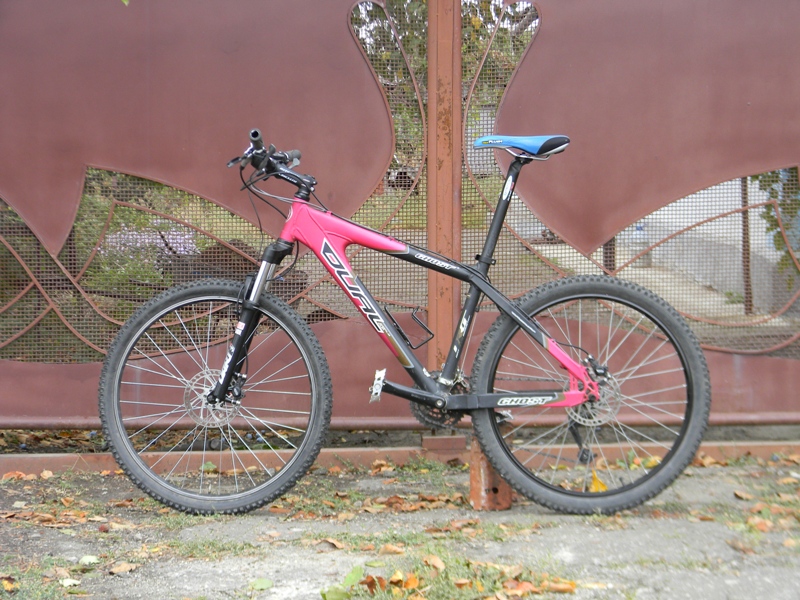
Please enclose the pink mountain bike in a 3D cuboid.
[{"bbox_3d":[0.013,0.070,5.360,1.710,1.070,0.620,0,4,1],"label":"pink mountain bike"}]

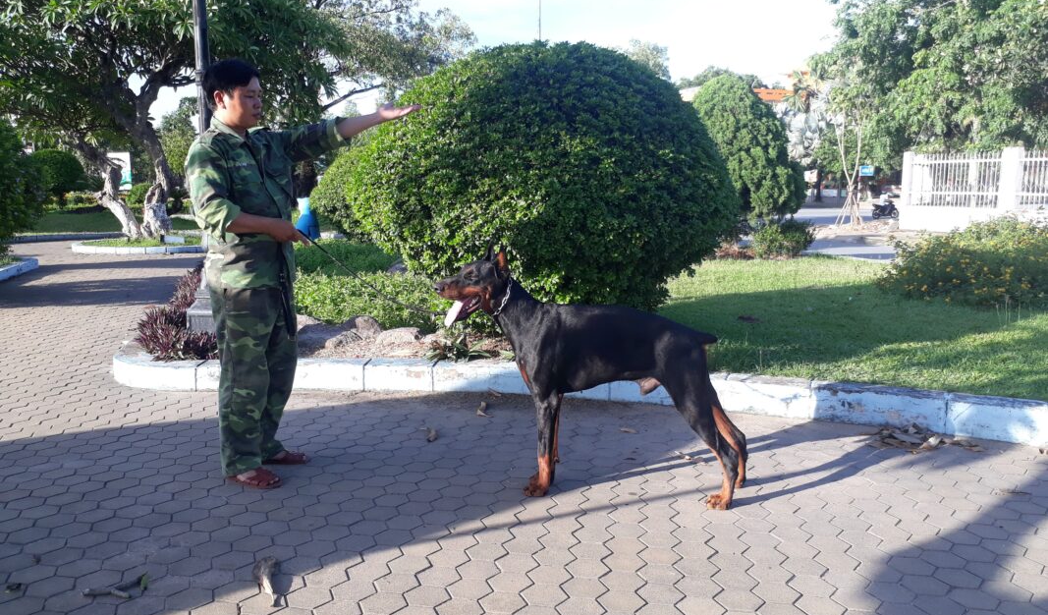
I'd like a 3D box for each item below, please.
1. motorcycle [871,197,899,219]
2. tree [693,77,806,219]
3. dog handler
[{"bbox_3d":[18.831,-5.157,42.701,1.880,1.100,0.700,-6,10,-34],"label":"motorcycle"},{"bbox_3d":[3.569,-2.561,14.584,2.750,3.107,2.750,0,8,0],"label":"tree"},{"bbox_3d":[-0.887,-0.139,3.303,0.740,1.675,0.570,4,9,25],"label":"dog handler"}]

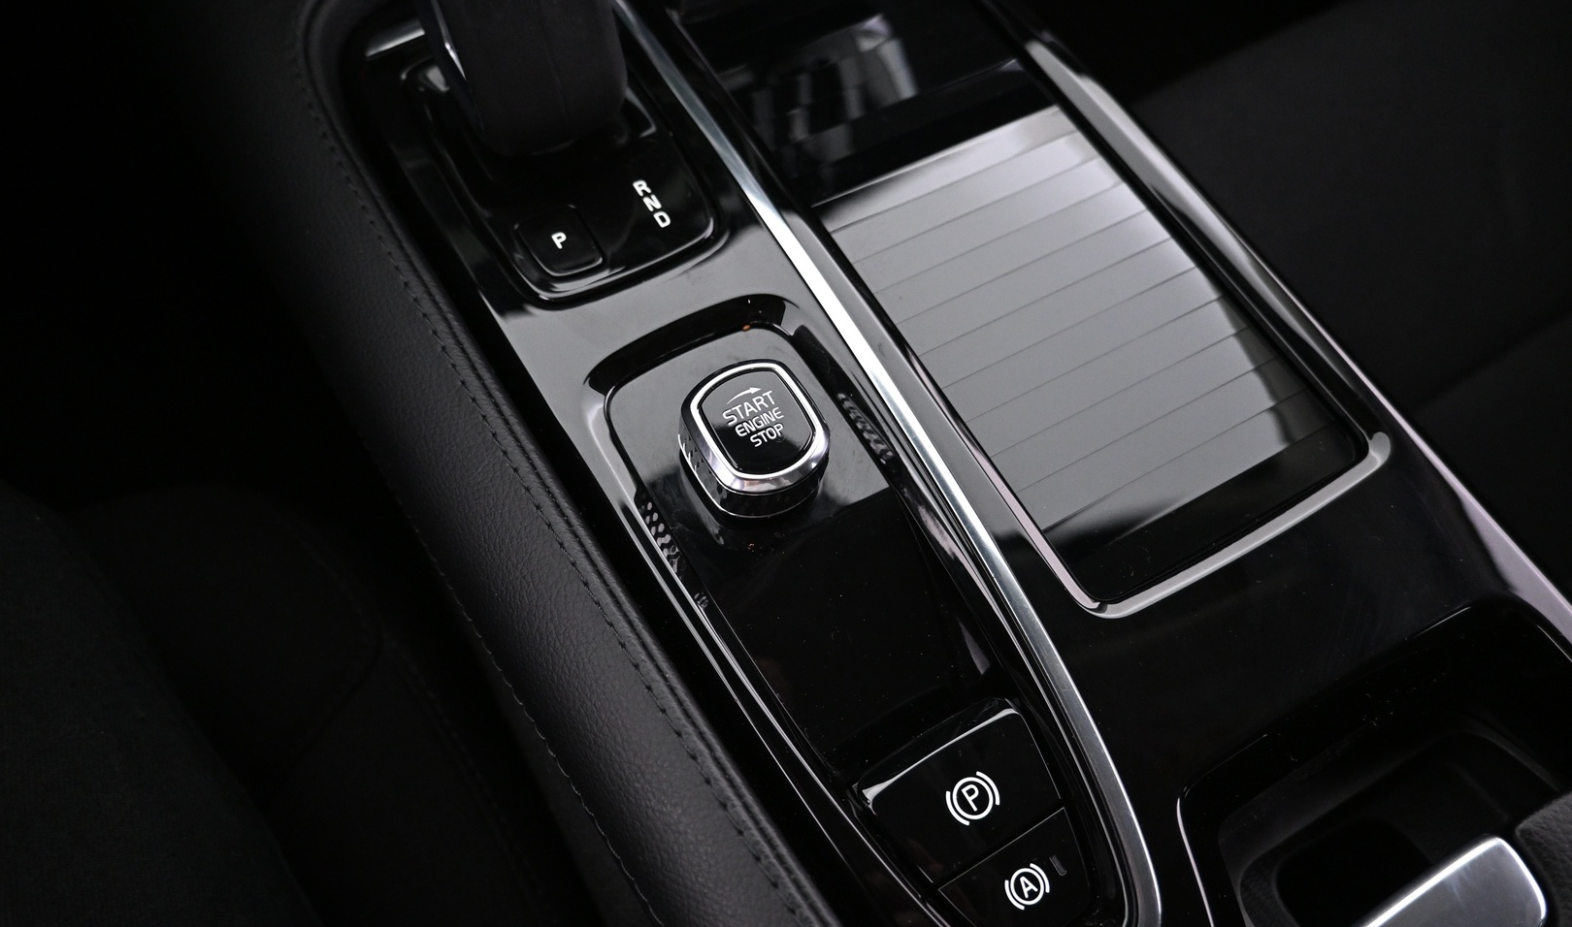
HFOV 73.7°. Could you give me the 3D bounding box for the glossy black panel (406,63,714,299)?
[{"bbox_3d":[-0.073,-0.100,0.328,0.059,0.013,0.112,-26,67,-16],"label":"glossy black panel"}]

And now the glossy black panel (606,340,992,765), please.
[{"bbox_3d":[0.001,0.017,0.292,0.060,0.010,0.127,-26,67,-16],"label":"glossy black panel"}]

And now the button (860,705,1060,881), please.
[{"bbox_3d":[0.044,0.082,0.254,0.049,0.013,0.027,-26,67,-16],"label":"button"}]

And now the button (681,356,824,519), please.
[{"bbox_3d":[-0.009,-0.007,0.289,0.036,0.017,0.037,-26,67,-16],"label":"button"}]

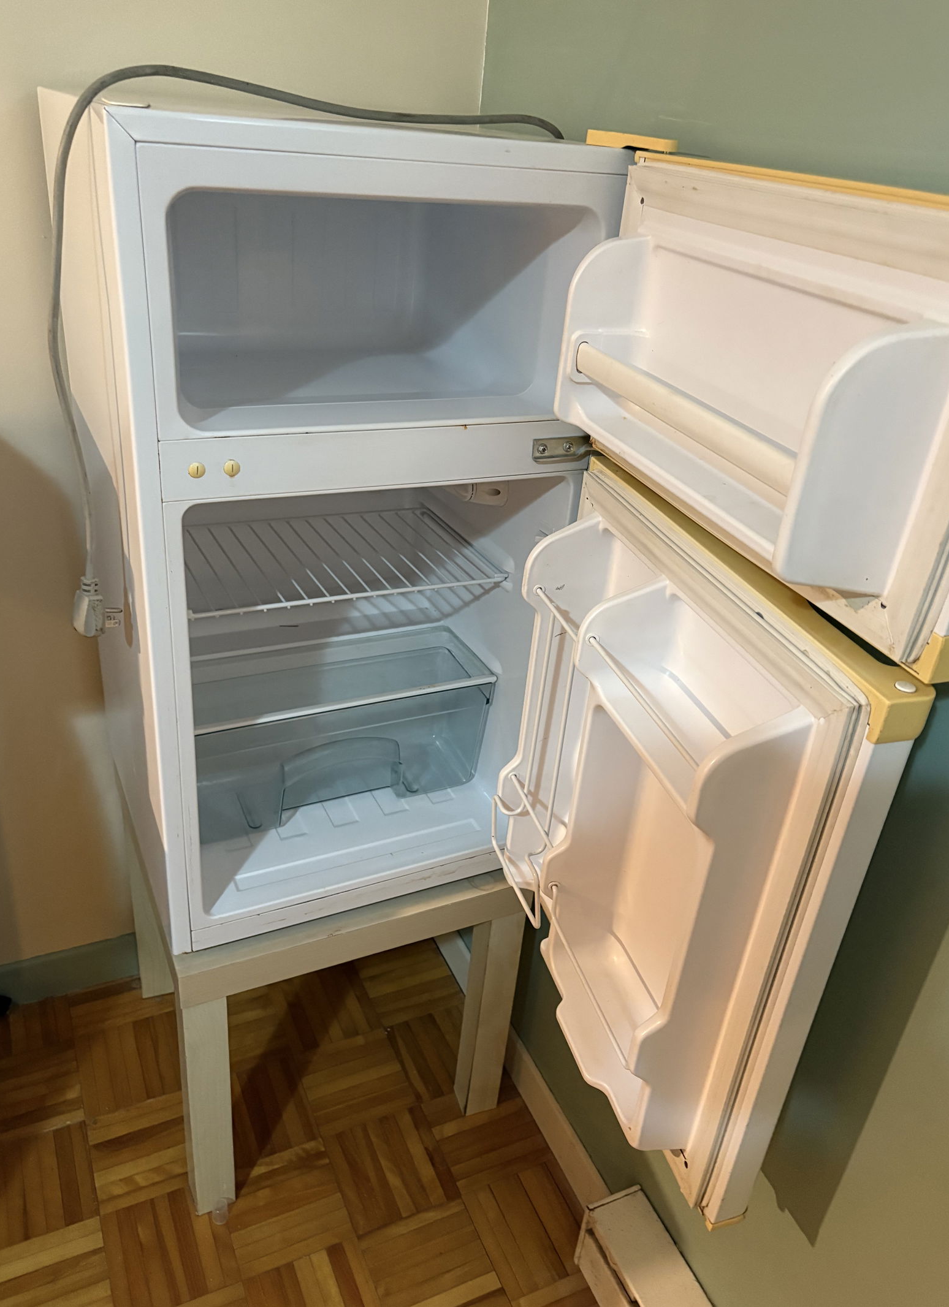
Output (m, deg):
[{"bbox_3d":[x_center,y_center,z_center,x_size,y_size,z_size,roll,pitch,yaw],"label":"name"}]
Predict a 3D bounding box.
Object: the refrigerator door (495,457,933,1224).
[{"bbox_3d":[0.139,0.168,0.963,0.145,0.580,0.485,-4,30,-18],"label":"refrigerator door"}]

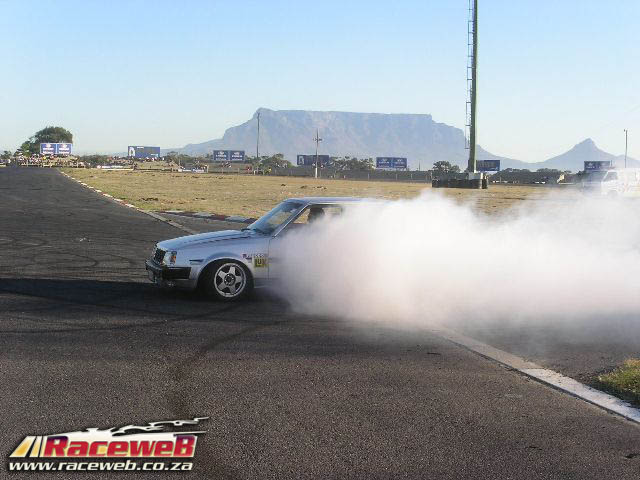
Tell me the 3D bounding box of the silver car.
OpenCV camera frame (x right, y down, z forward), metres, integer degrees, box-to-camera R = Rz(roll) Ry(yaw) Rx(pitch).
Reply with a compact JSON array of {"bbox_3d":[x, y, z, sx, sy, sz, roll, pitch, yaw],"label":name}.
[{"bbox_3d":[-0.022,0.069,14.428,4.300,1.320,1.640,1,4,-14],"label":"silver car"}]

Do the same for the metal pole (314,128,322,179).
[{"bbox_3d":[-0.334,-10.959,140.212,1.000,6.240,0.300,1,4,0],"label":"metal pole"}]

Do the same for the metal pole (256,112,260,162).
[{"bbox_3d":[-10.305,-16.225,185.343,0.300,10.100,0.300,1,4,0],"label":"metal pole"}]

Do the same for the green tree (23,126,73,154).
[{"bbox_3d":[-58.047,-19.936,235.279,10.200,8.240,9.500,1,4,0],"label":"green tree"}]

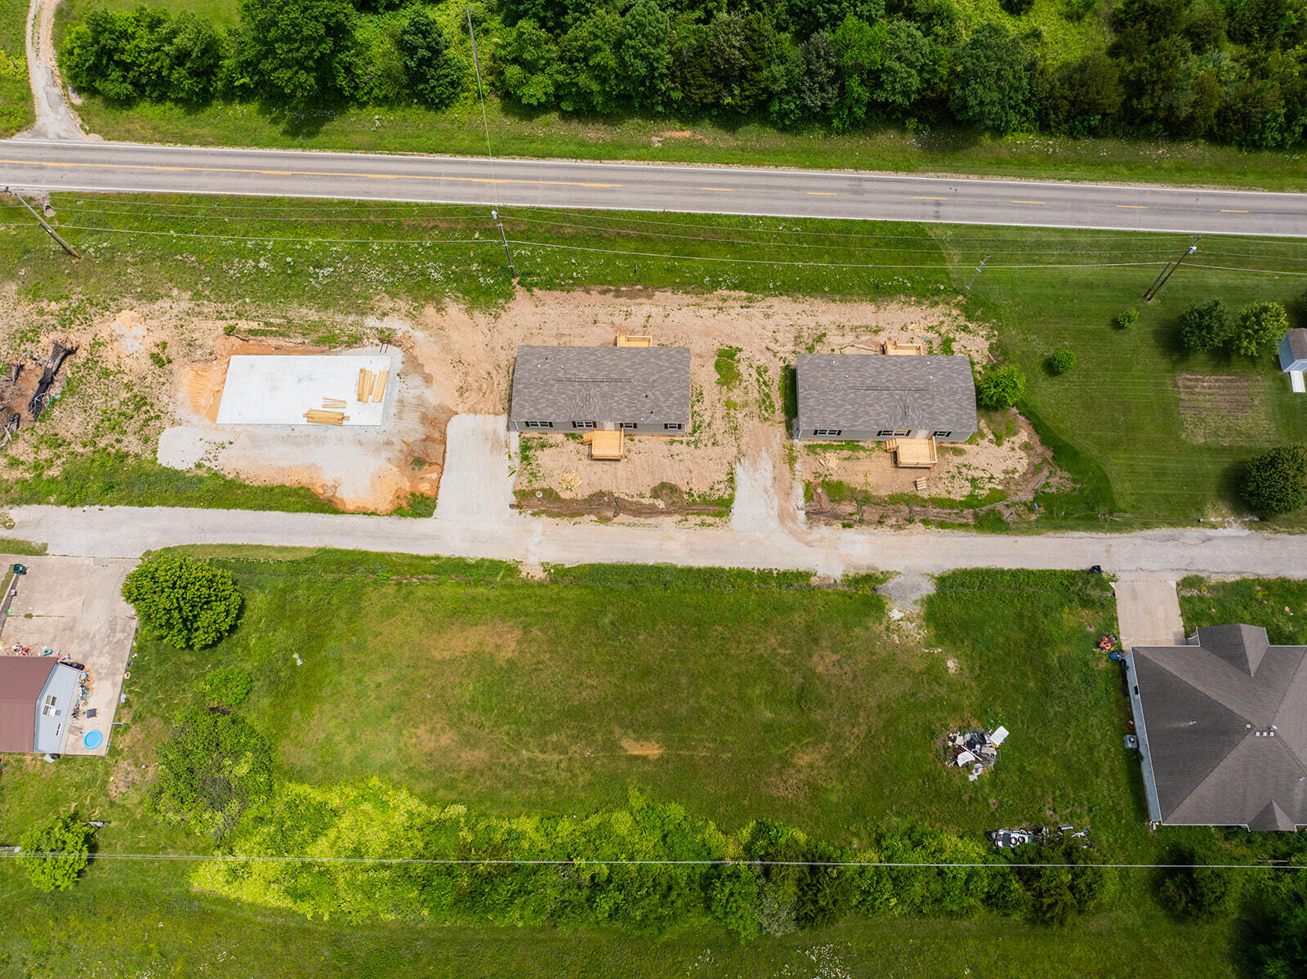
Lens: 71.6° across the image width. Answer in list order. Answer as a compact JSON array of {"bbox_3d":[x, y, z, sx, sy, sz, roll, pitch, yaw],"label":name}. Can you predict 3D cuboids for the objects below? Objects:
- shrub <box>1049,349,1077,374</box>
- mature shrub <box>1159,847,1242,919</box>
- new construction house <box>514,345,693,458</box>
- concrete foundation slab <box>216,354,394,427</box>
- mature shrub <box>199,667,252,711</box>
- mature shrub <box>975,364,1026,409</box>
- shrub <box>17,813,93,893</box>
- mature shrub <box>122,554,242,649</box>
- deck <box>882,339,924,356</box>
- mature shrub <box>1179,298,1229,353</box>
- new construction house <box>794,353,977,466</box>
[{"bbox_3d":[43.027,-13.389,95.083,2.436,2.300,2.669,1,68,1],"label":"shrub"},{"bbox_3d":[46.133,33.158,76.458,6.300,4.800,5.700,0,69,1],"label":"mature shrub"},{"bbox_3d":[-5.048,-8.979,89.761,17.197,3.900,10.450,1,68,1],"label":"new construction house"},{"bbox_3d":[-37.524,-10.675,97.691,17.600,0.250,8.300,1,69,1],"label":"concrete foundation slab"},{"bbox_3d":[-36.954,17.216,78.635,4.200,2.500,3.700,1,68,1],"label":"mature shrub"},{"bbox_3d":[35.429,-10.553,92.594,4.999,3.600,4.816,1,68,1],"label":"mature shrub"},{"bbox_3d":[-52.099,31.687,79.143,6.000,4.500,6.100,0,69,1],"label":"shrub"},{"bbox_3d":[-44.791,10.589,86.102,10.800,6.400,9.100,0,69,1],"label":"mature shrub"},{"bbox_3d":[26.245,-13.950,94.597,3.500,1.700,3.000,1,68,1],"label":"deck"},{"bbox_3d":[58.316,-17.396,95.979,4.700,4.800,5.200,1,68,1],"label":"mature shrub"},{"bbox_3d":[23.838,-8.788,93.558,18.000,4.200,10.500,1,69,1],"label":"new construction house"}]

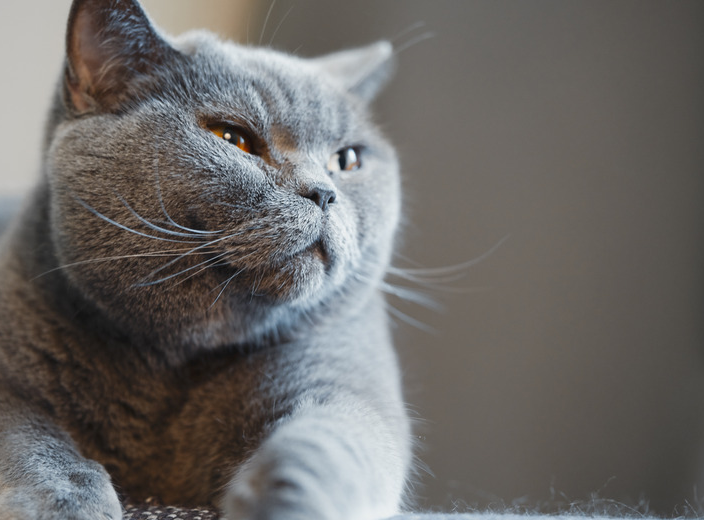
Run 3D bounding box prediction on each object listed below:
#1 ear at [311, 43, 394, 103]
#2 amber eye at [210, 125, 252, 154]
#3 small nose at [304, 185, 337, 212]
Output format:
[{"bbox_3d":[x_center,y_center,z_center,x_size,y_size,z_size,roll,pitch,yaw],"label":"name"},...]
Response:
[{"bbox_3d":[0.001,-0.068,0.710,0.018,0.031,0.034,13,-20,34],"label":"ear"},{"bbox_3d":[-0.040,-0.040,0.650,0.015,0.010,0.007,15,-12,-22],"label":"amber eye"},{"bbox_3d":[-0.011,-0.020,0.645,0.012,0.009,0.006,12,-14,-37],"label":"small nose"}]

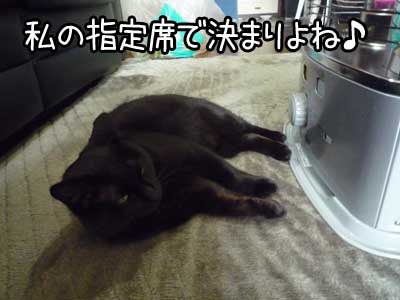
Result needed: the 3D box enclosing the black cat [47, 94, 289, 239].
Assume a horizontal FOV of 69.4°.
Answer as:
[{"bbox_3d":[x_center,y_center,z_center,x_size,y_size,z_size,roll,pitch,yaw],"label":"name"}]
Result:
[{"bbox_3d":[0.005,-0.006,0.530,0.335,0.150,0.410,10,32,17],"label":"black cat"}]

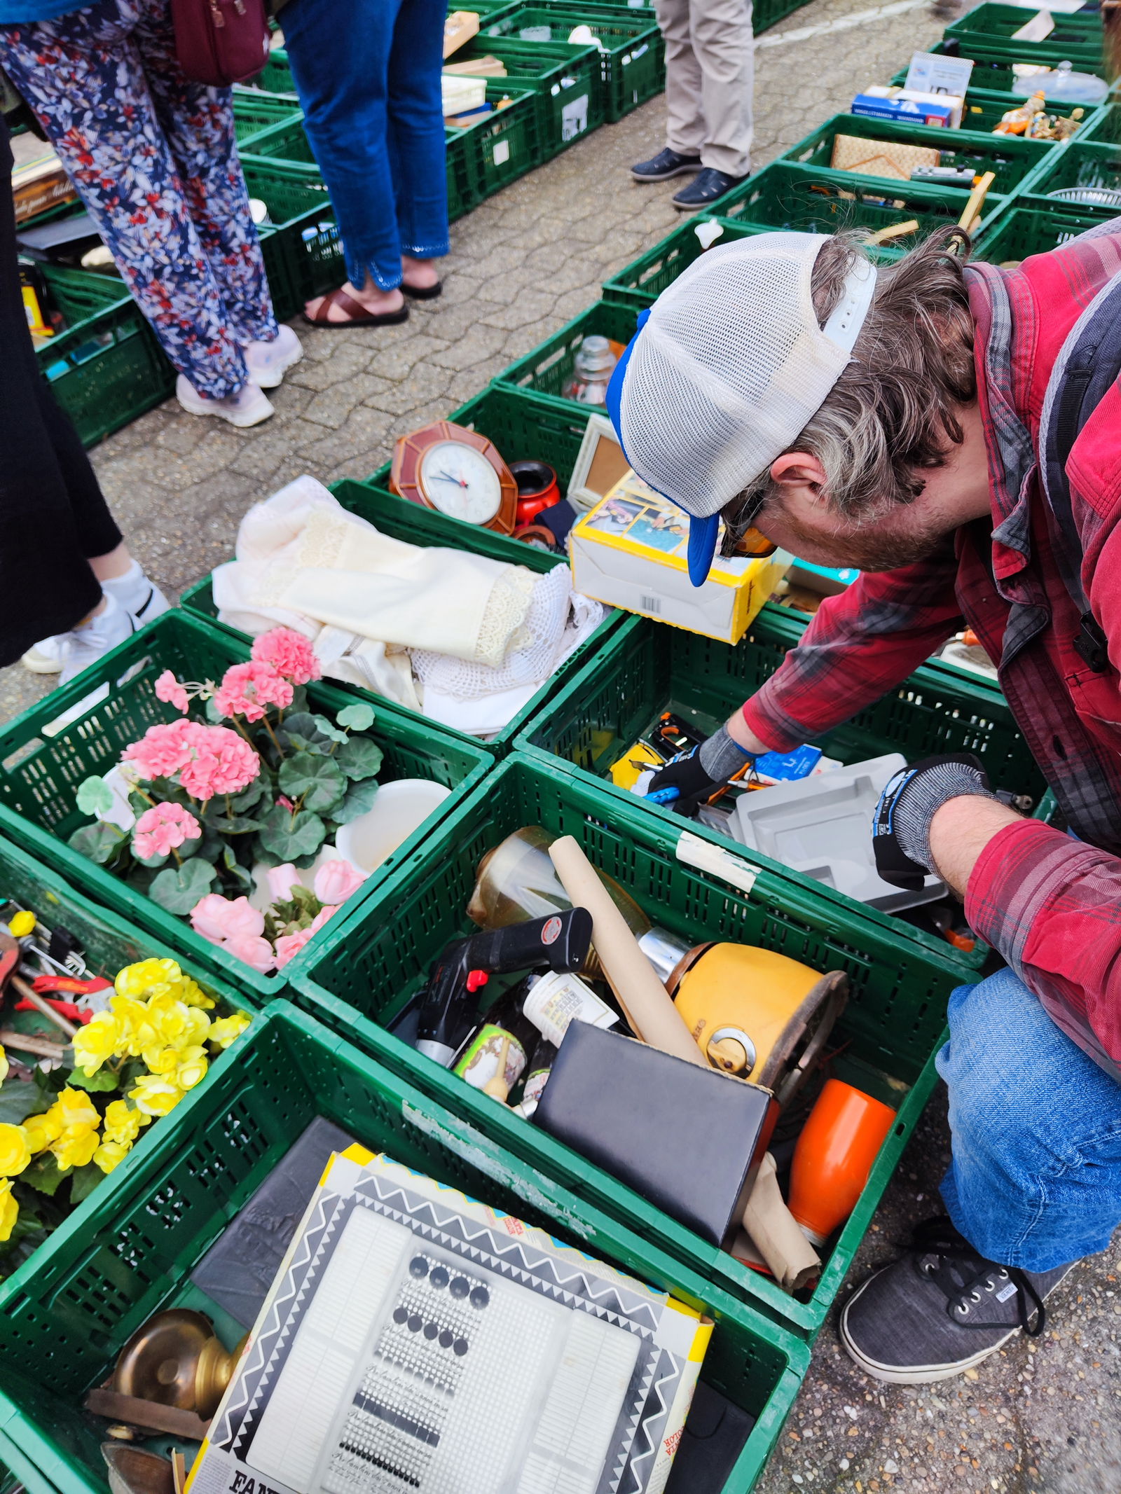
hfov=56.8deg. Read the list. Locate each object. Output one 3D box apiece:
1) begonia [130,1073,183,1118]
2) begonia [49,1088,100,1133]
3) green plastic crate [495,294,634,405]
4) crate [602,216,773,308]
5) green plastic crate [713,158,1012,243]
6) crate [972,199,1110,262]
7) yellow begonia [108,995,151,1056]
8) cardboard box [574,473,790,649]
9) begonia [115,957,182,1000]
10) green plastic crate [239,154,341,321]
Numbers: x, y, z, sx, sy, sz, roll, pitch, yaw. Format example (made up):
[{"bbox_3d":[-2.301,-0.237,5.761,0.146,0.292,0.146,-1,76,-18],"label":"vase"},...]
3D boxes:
[{"bbox_3d":[-0.413,0.358,1.061,0.055,0.044,0.050,-2,47,2],"label":"begonia"},{"bbox_3d":[-0.496,0.370,1.057,0.047,0.040,0.047,-5,47,0],"label":"begonia"},{"bbox_3d":[0.236,-0.642,2.074,0.600,0.228,0.400,24,53,24],"label":"green plastic crate"},{"bbox_3d":[0.463,-0.913,2.292,0.600,0.250,0.400,25,53,25],"label":"crate"},{"bbox_3d":[0.704,-1.210,2.561,0.600,0.235,0.400,25,53,25],"label":"green plastic crate"},{"bbox_3d":[1.217,-0.973,2.310,0.600,0.213,0.400,25,53,25],"label":"crate"},{"bbox_3d":[-0.457,0.295,1.098,0.046,0.050,0.046,-5,47,0],"label":"yellow begonia"},{"bbox_3d":[0.205,-0.316,1.525,0.259,0.100,0.300,22,52,23],"label":"cardboard box"},{"bbox_3d":[-0.441,0.251,1.110,0.070,0.045,0.060,-5,47,0],"label":"begonia"},{"bbox_3d":[-0.857,-1.465,2.934,0.600,0.225,0.400,22,52,23],"label":"green plastic crate"}]

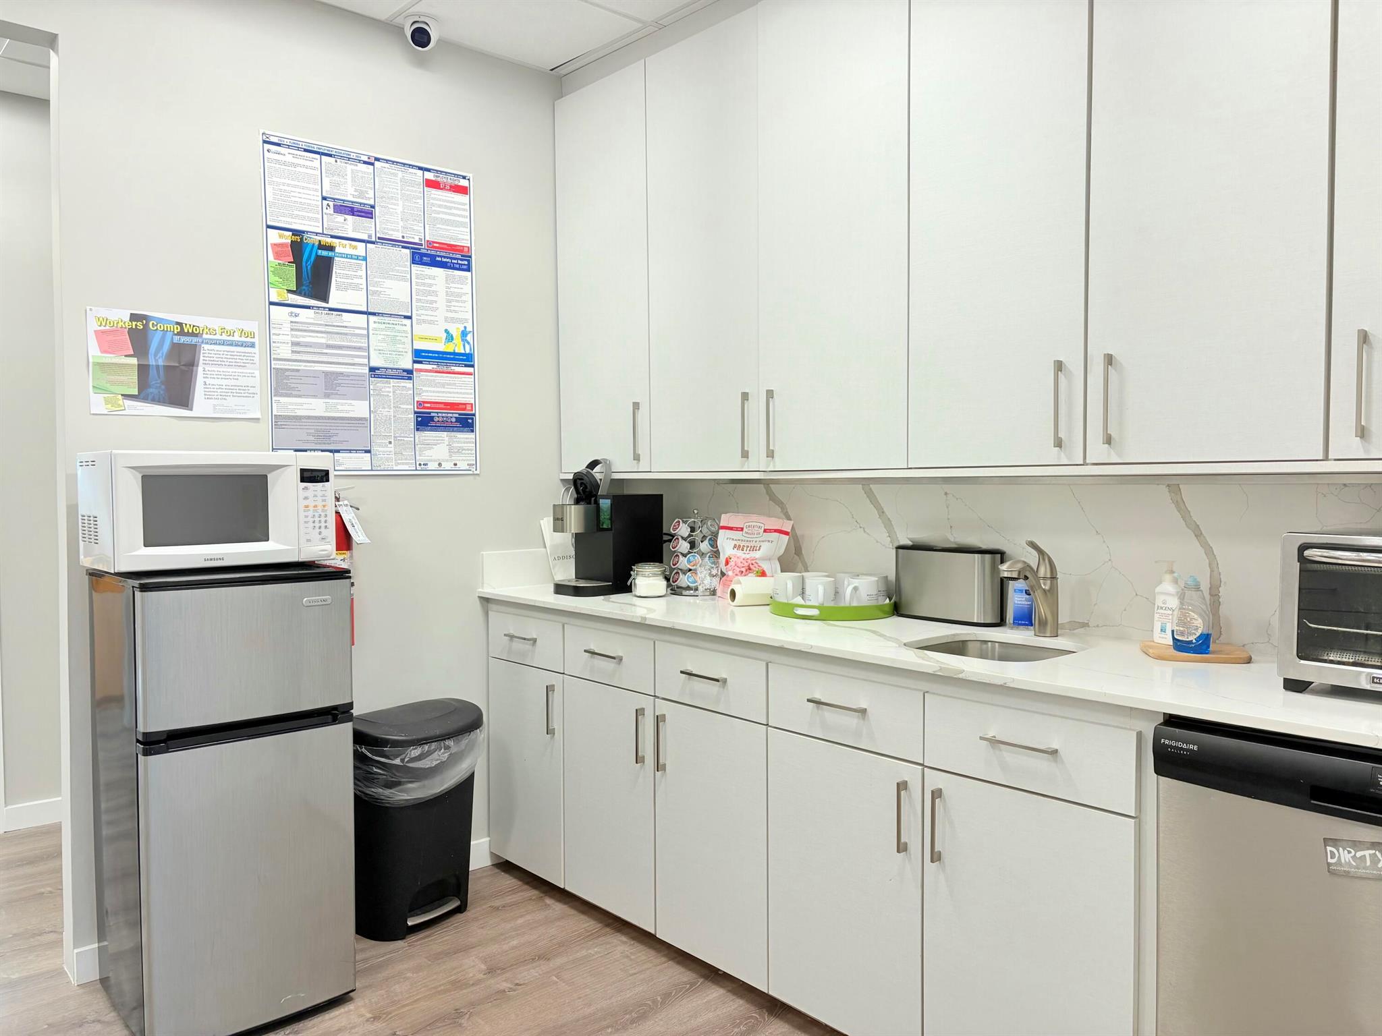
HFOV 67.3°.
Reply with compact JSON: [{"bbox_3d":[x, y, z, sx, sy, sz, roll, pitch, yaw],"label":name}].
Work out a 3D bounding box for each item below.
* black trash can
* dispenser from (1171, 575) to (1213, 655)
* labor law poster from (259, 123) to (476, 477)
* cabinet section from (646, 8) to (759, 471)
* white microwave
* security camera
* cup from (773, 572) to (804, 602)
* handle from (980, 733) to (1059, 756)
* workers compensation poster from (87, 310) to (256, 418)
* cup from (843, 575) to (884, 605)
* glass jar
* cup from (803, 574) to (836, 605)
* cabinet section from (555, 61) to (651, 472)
[{"bbox_3d":[-0.805,0.881,3.076,0.280,0.620,0.410,1,3,36],"label":"black trash can"},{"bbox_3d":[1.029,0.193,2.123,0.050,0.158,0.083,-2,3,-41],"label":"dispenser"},{"bbox_3d":[-0.961,-0.623,3.192,0.681,0.981,0.010,-2,3,-41],"label":"labor law poster"},{"bbox_3d":[0.167,-0.795,3.221,0.375,1.294,0.488,-2,3,-41],"label":"cabinet section"},{"bbox_3d":[-1.230,-0.022,2.648,0.517,0.284,0.335,-2,3,-42],"label":"white microwave"},{"bbox_3d":[-0.828,-1.475,3.178,0.107,0.094,0.110,0,2,-1],"label":"security camera"},{"bbox_3d":[0.270,0.207,2.853,0.083,0.097,0.113,0,2,1],"label":"cup"},{"bbox_3d":[0.617,0.427,1.957,0.027,0.009,0.149,-2,3,-41],"label":"handle"},{"bbox_3d":[-1.389,-0.413,2.814,0.428,0.275,0.006,-2,3,-41],"label":"workers compensation poster"},{"bbox_3d":[0.454,0.210,2.783,0.081,0.095,0.115,2,3,44],"label":"cup"},{"bbox_3d":[-0.132,0.196,3.297,0.124,0.104,0.110,0,2,0],"label":"glass jar"},{"bbox_3d":[0.344,0.212,2.751,0.081,0.095,0.115,0,2,5],"label":"cup"},{"bbox_3d":[-0.165,-0.808,3.595,0.375,1.294,0.512,-2,3,-41],"label":"cabinet section"}]

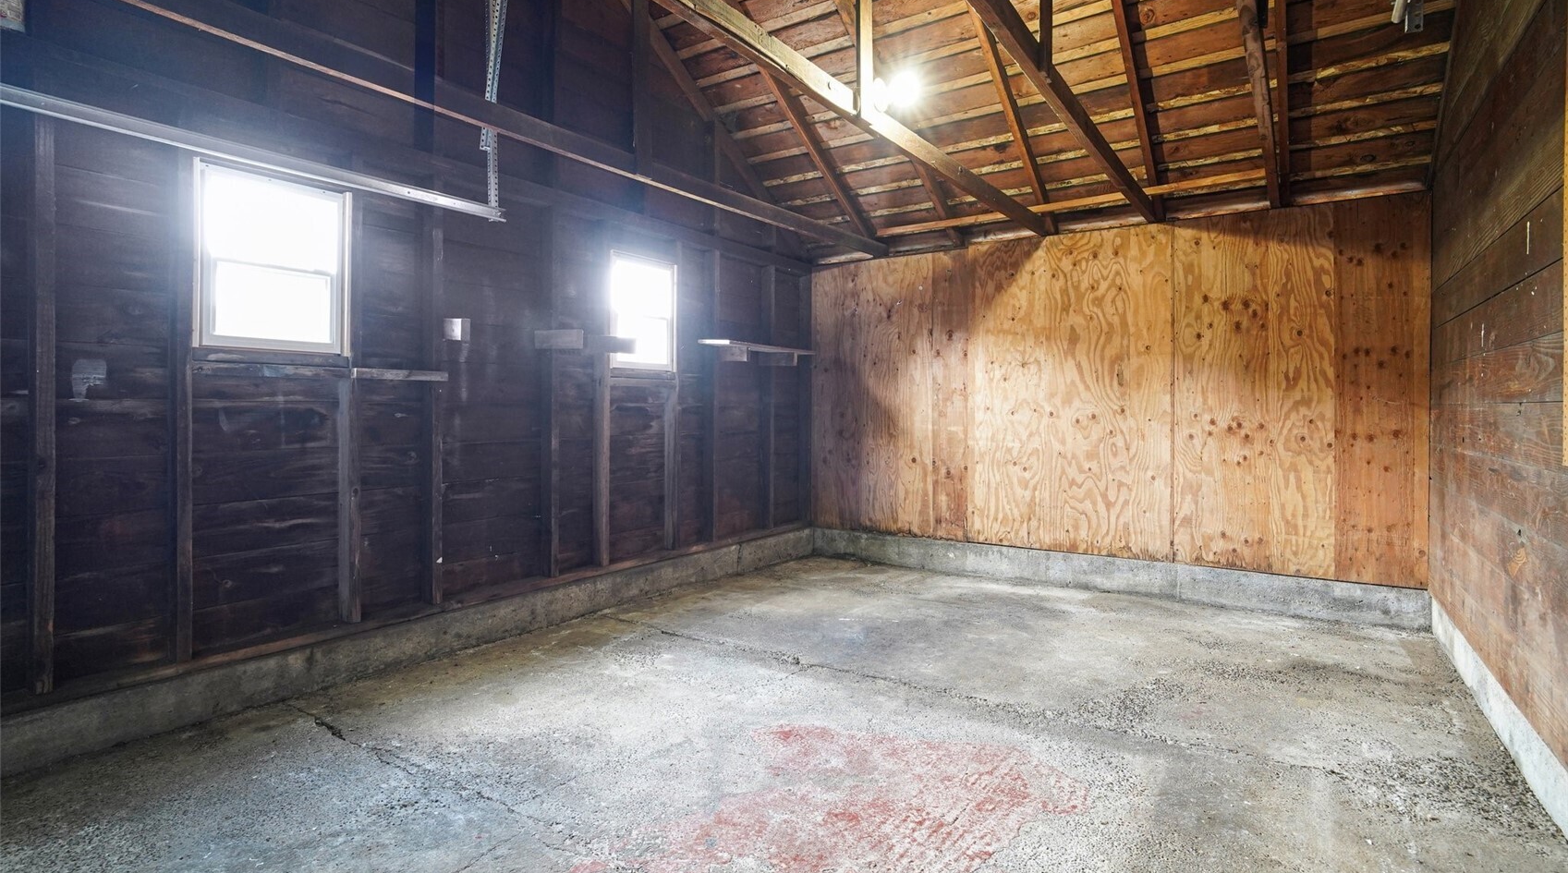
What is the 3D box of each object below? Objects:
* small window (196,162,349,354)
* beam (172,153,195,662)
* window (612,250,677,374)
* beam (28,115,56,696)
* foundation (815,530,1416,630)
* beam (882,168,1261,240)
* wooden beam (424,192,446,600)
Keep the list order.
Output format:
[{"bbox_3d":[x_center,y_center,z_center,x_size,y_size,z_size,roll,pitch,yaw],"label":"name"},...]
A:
[{"bbox_3d":[-1.992,-0.664,2.727,0.092,0.681,0.511,0,0,37],"label":"small window"},{"bbox_3d":[-2.162,-0.160,2.504,0.092,1.927,0.043,0,0,37],"label":"beam"},{"bbox_3d":[-0.867,-0.732,4.208,0.092,0.675,0.514,0,0,37],"label":"window"},{"bbox_3d":[-2.371,-0.154,2.230,0.092,1.938,0.043,0,0,37],"label":"beam"},{"bbox_3d":[1.900,0.887,4.735,3.721,0.225,0.153,1,2,29],"label":"foundation"},{"bbox_3d":[1.702,-1.494,4.526,2.361,0.051,0.046,1,2,29],"label":"beam"},{"bbox_3d":[-1.620,-0.210,3.217,0.092,1.946,0.046,0,0,37],"label":"wooden beam"}]

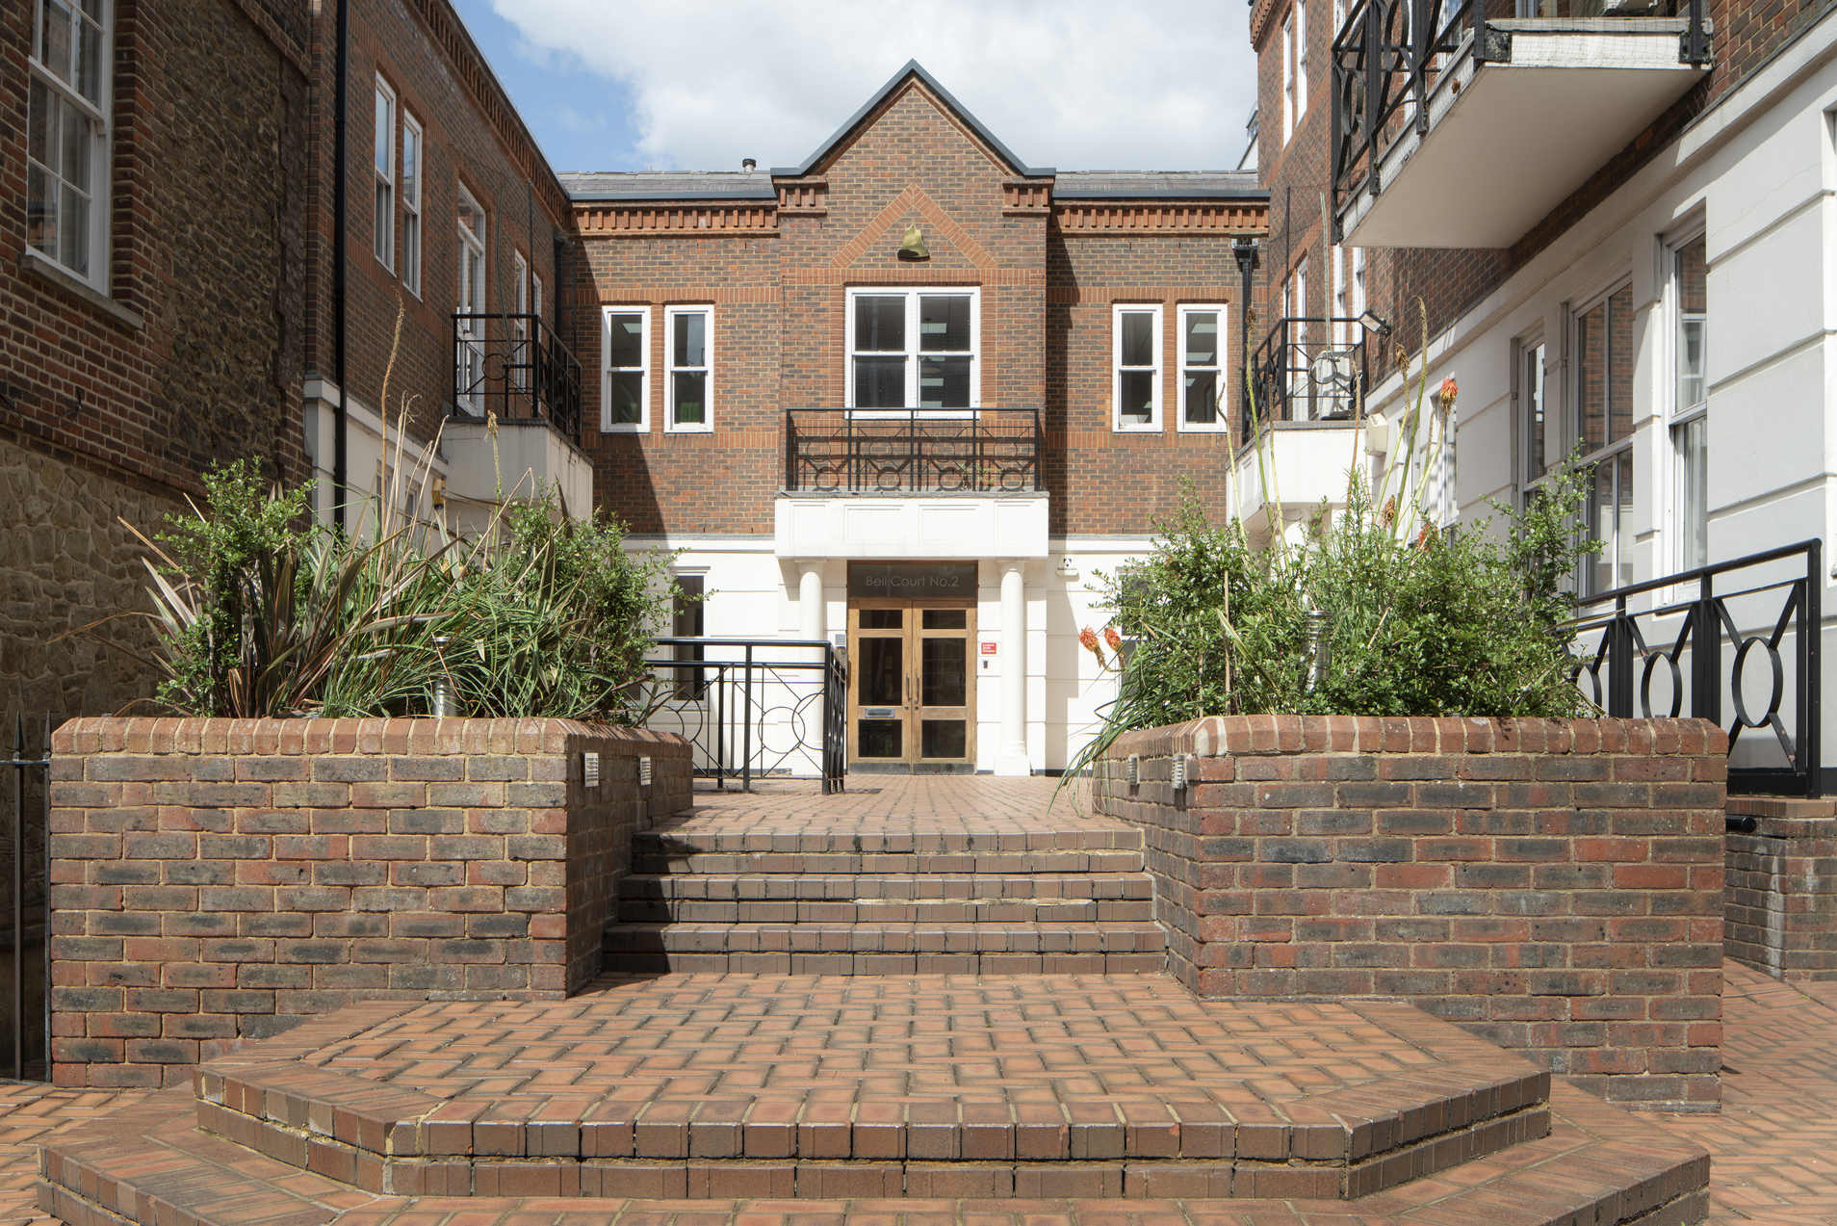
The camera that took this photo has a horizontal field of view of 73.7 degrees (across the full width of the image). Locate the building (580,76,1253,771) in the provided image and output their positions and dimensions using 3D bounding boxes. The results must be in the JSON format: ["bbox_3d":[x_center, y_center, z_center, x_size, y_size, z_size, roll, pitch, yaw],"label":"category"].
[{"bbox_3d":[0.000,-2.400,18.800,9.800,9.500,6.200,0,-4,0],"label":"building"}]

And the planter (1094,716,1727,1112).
[{"bbox_3d":[1.530,0.940,4.350,1.530,1.110,1.780,0,-4,0],"label":"planter"}]

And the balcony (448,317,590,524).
[{"bbox_3d":[-4.410,-2.060,13.700,1.100,1.940,1.850,0,-4,0],"label":"balcony"}]

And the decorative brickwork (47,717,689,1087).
[{"bbox_3d":[-1.780,0.940,4.500,1.530,1.090,1.820,0,-4,0],"label":"decorative brickwork"}]

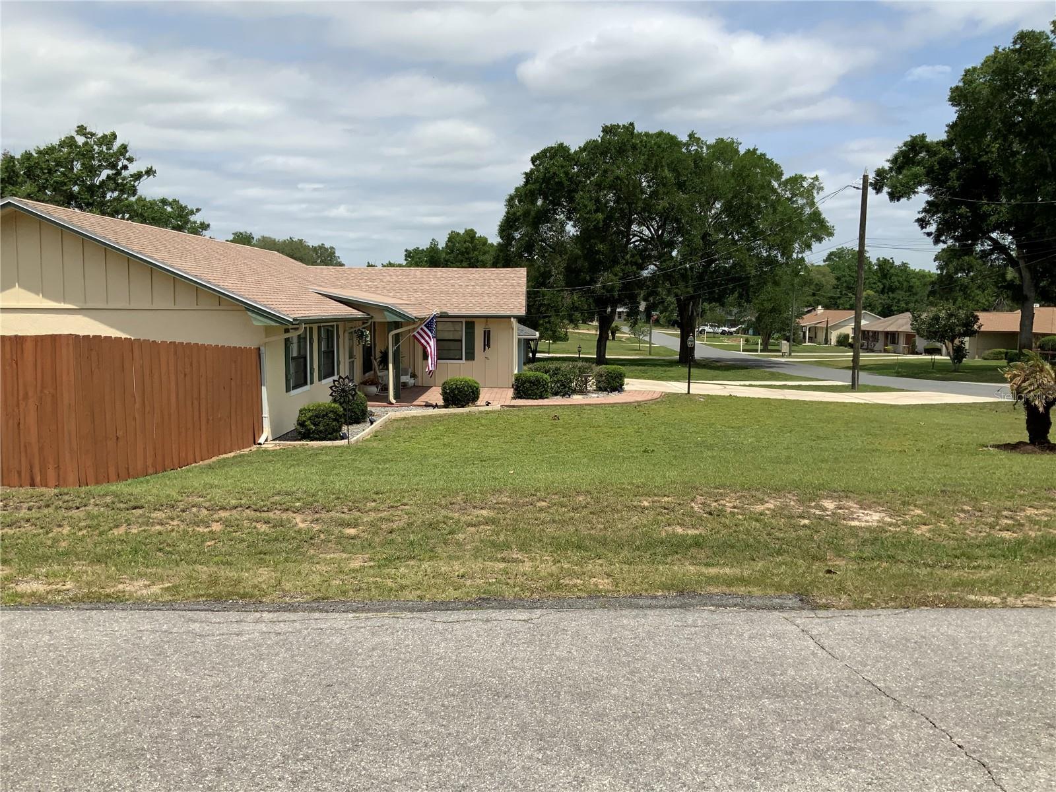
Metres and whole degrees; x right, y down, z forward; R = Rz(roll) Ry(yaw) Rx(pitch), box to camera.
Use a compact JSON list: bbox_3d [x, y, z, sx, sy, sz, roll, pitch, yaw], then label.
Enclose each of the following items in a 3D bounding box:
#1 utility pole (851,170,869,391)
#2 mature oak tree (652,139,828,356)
[{"bbox_3d":[13.106,-4.525,34.867,0.300,8.600,0.300,0,6,0],"label":"utility pole"},{"bbox_3d":[13.288,-9.053,55.295,12.000,14.000,12.000,0,6,0],"label":"mature oak tree"}]

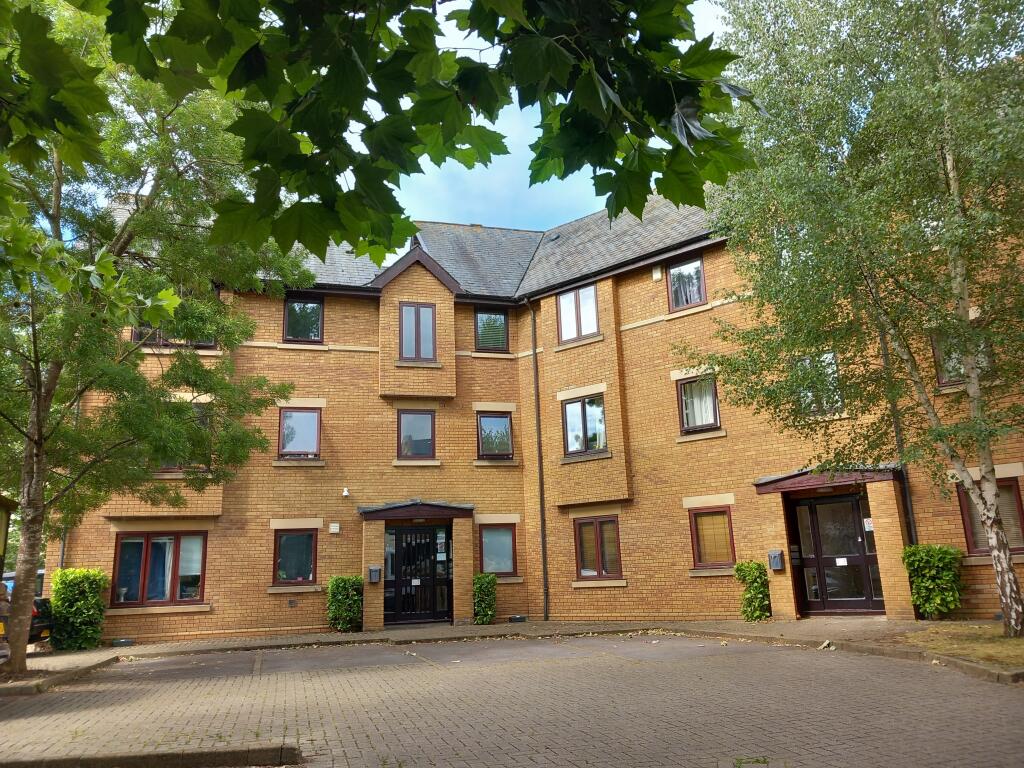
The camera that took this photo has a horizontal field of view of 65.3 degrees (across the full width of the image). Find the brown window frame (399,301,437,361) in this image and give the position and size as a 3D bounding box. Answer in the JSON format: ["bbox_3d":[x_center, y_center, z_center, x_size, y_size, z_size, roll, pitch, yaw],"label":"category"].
[{"bbox_3d":[-2.226,-1.222,18.990,0.871,1.458,0.120,2,-15,-14],"label":"brown window frame"}]

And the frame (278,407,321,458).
[{"bbox_3d":[-4.752,1.121,17.930,0.900,1.169,0.130,2,-15,-15],"label":"frame"}]

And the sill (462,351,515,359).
[{"bbox_3d":[-0.485,-0.676,19.707,1.190,0.138,0.180,2,-14,-17],"label":"sill"}]

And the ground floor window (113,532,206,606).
[{"bbox_3d":[-7.275,3.819,16.552,1.770,1.486,0.110,2,-14,-17],"label":"ground floor window"}]

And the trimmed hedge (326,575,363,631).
[{"bbox_3d":[-3.531,4.660,16.962,0.770,1.140,0.580,2,-15,-15],"label":"trimmed hedge"}]

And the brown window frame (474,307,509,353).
[{"bbox_3d":[-0.491,-1.316,19.733,0.830,1.168,0.120,2,-15,-14],"label":"brown window frame"}]

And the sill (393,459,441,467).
[{"bbox_3d":[-2.199,1.845,18.415,1.095,0.135,0.160,2,-15,-15],"label":"sill"}]

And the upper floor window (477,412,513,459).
[{"bbox_3d":[-0.403,1.237,19.071,0.875,1.170,0.140,2,-15,-15],"label":"upper floor window"}]

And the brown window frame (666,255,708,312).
[{"bbox_3d":[3.756,-2.168,17.219,0.905,1.145,0.110,-13,-17,39],"label":"brown window frame"}]

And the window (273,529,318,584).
[{"bbox_3d":[-4.696,3.759,17.363,0.914,1.193,0.110,2,-14,-17],"label":"window"}]

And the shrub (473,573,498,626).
[{"bbox_3d":[-0.671,4.831,18.003,0.570,1.100,0.460,2,-14,-17],"label":"shrub"}]

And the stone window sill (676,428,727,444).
[{"bbox_3d":[3.856,1.078,16.157,1.097,0.135,0.160,-13,-18,38],"label":"stone window sill"}]

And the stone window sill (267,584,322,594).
[{"bbox_3d":[-4.671,4.420,17.178,1.112,0.138,0.180,2,-14,-17],"label":"stone window sill"}]

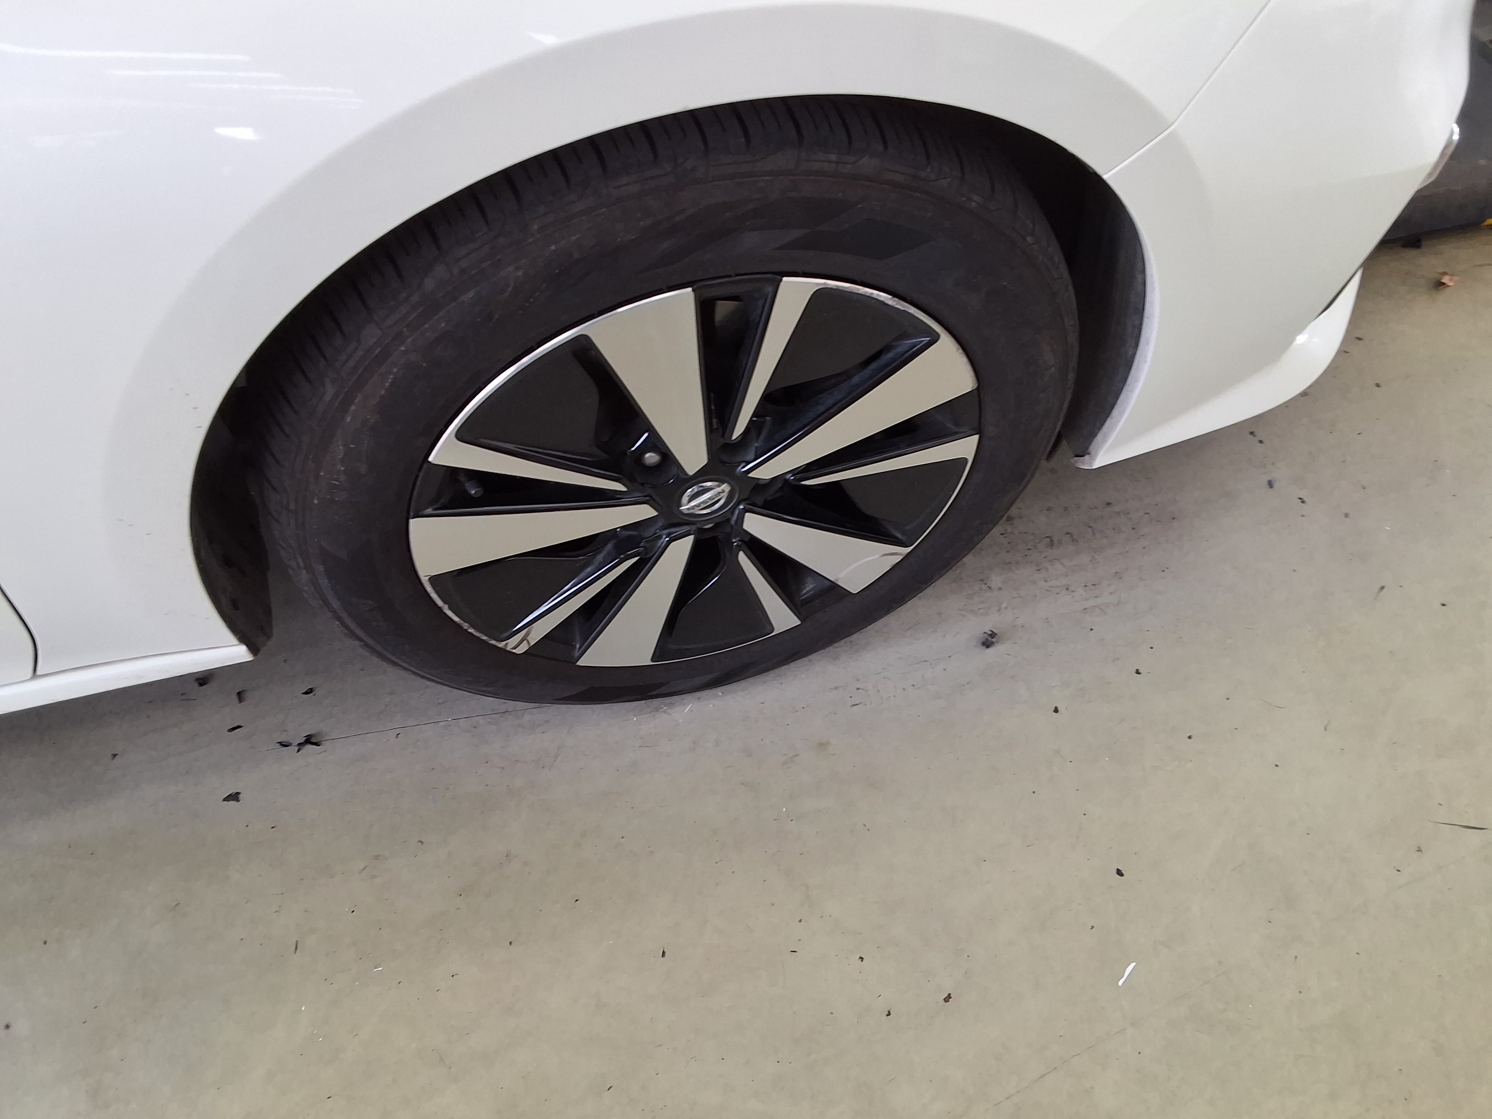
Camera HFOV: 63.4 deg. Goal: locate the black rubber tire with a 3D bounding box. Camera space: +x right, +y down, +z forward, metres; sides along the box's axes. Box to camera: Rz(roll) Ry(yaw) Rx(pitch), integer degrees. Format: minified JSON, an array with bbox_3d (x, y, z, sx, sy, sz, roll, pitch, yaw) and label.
[{"bbox_3d":[-0.057,-0.122,1.028,0.665,0.650,0.220,-12,56,-10],"label":"black rubber tire"}]

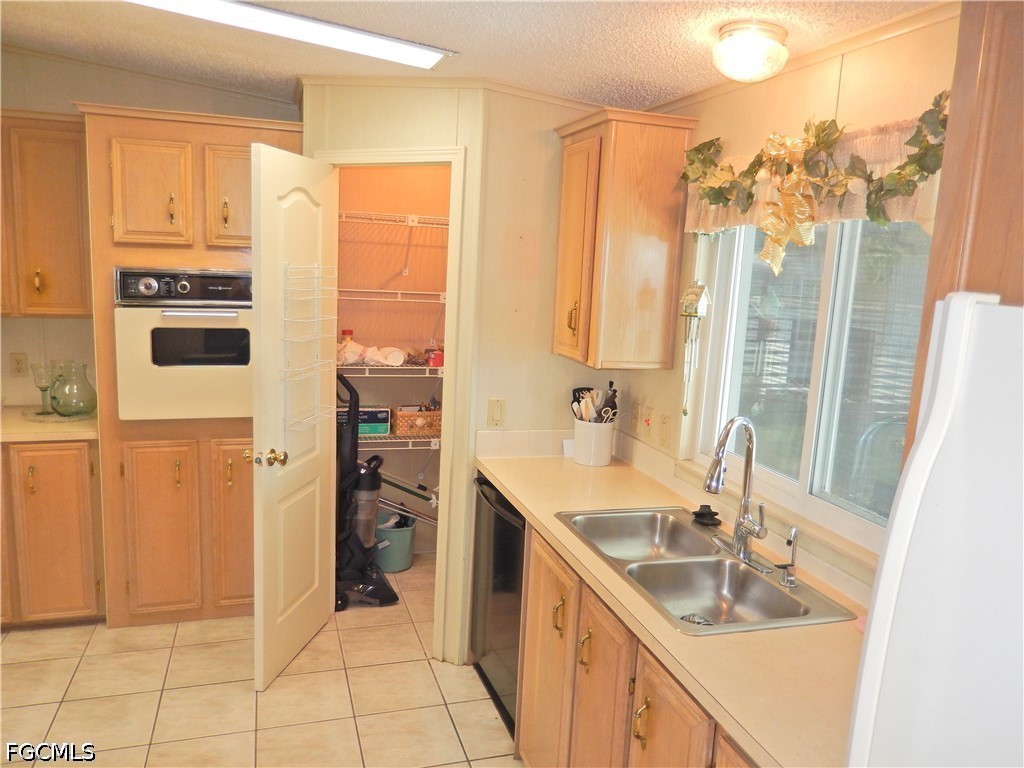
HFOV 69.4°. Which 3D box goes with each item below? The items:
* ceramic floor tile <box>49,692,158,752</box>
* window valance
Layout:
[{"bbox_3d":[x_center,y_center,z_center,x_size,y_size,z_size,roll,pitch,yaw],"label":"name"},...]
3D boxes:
[{"bbox_3d":[-1.443,1.205,2.616,0.337,0.010,0.337,0,9,-18],"label":"ceramic floor tile"},{"bbox_3d":[0.760,-0.499,1.933,0.110,0.430,1.220,0,9,-18],"label":"window valance"}]

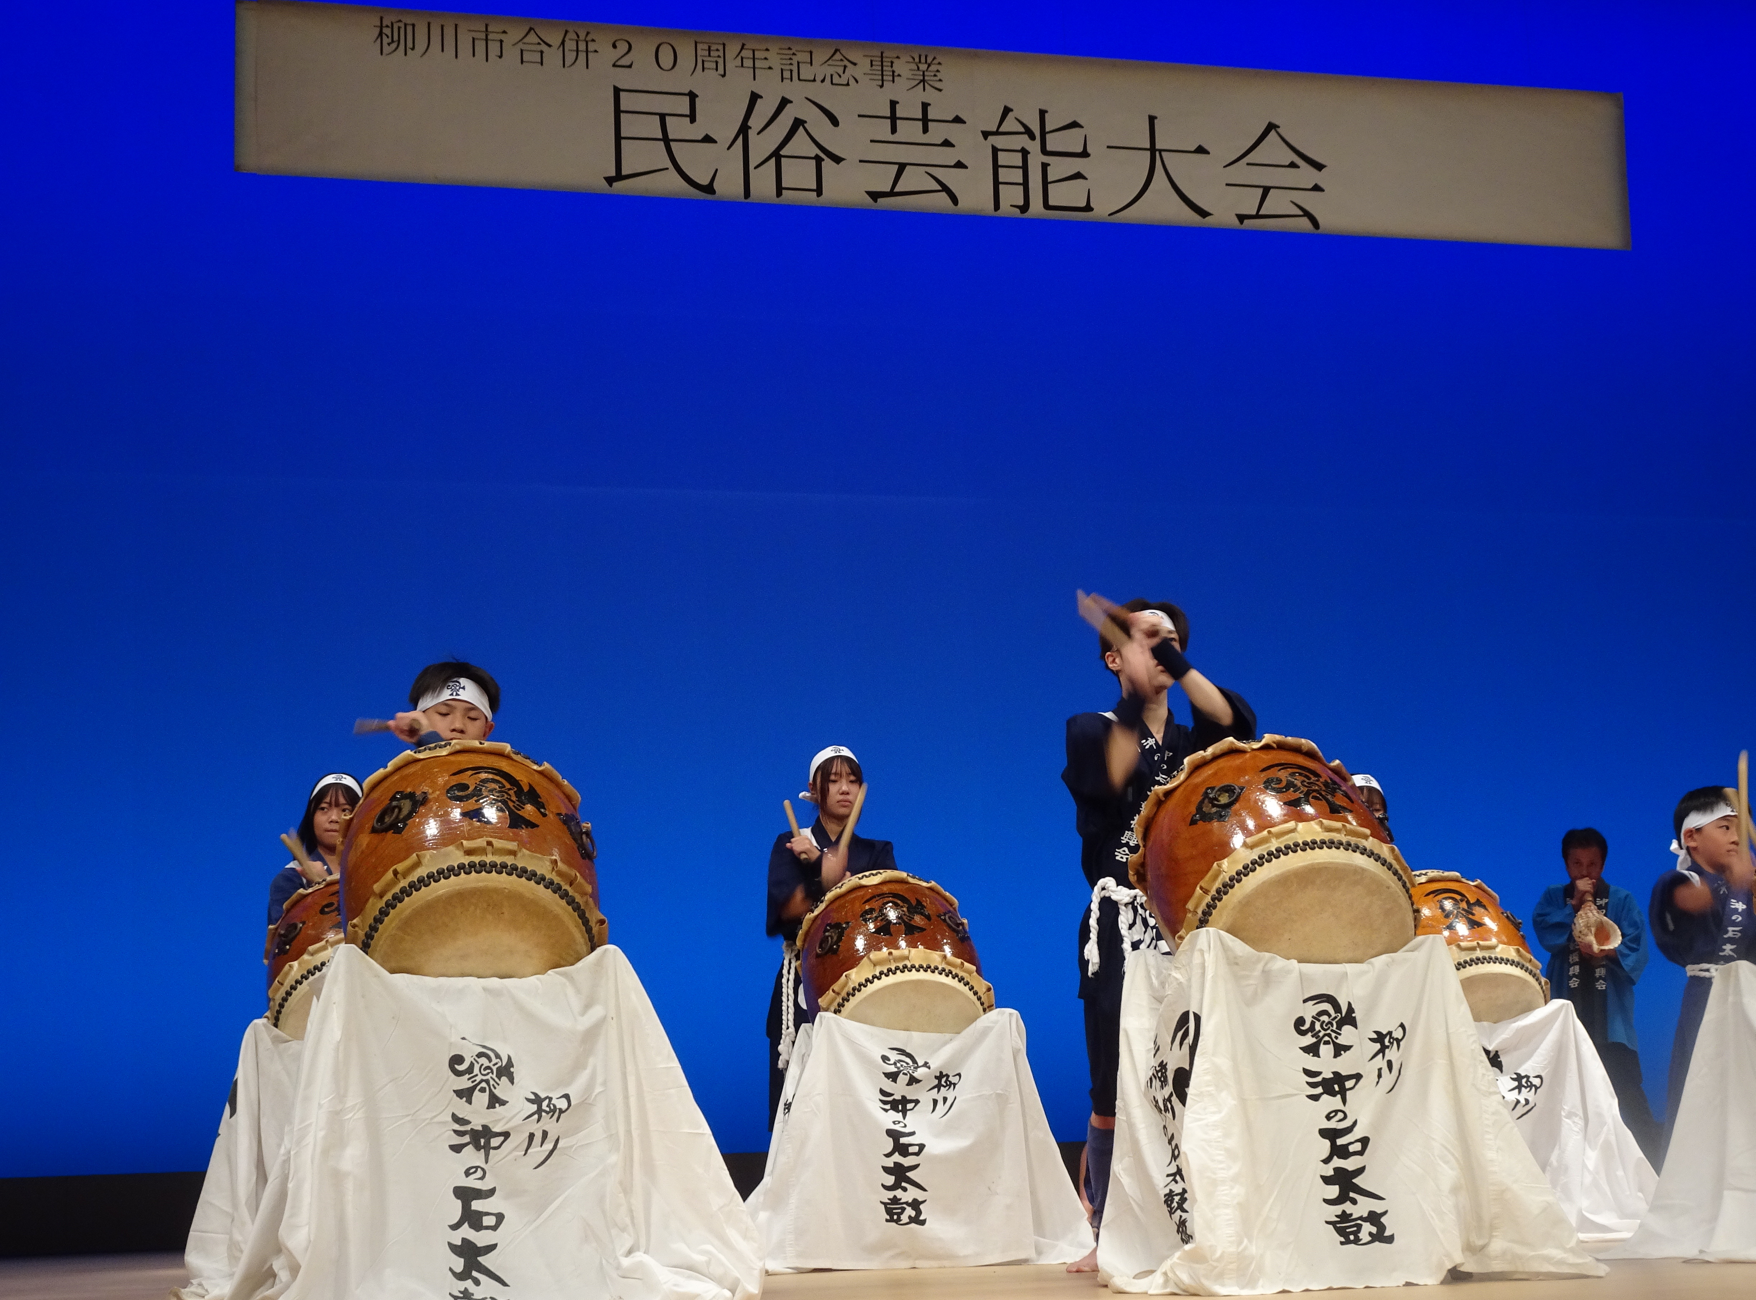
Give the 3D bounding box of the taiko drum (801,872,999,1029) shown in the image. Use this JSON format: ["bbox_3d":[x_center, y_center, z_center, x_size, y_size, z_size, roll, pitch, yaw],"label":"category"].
[{"bbox_3d":[0.043,0.999,8.157,0.550,0.550,0.550,0,29,-12],"label":"taiko drum"}]

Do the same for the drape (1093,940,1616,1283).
[{"bbox_3d":[0.969,0.960,5.766,0.860,0.720,0.780,0,-11,-13],"label":"drape"}]

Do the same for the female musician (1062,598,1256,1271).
[{"bbox_3d":[0.668,0.668,6.587,0.530,1.620,0.520,1,-11,-16],"label":"female musician"}]

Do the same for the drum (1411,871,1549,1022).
[{"bbox_3d":[1.827,1.049,8.797,0.550,0.550,0.550,0,29,-12],"label":"drum"}]

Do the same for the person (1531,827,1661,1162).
[{"bbox_3d":[3.022,1.551,11.595,0.520,1.610,0.420,-4,-11,10],"label":"person"}]

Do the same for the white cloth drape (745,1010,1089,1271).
[{"bbox_3d":[0.102,1.424,8.025,0.860,0.720,0.800,0,-11,-12],"label":"white cloth drape"}]

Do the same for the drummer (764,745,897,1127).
[{"bbox_3d":[-0.136,1.094,8.629,0.470,1.610,0.450,0,-11,-10],"label":"drummer"}]

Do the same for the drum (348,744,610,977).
[{"bbox_3d":[-0.870,0.529,5.891,0.550,0.550,0.550,0,29,-12],"label":"drum"}]

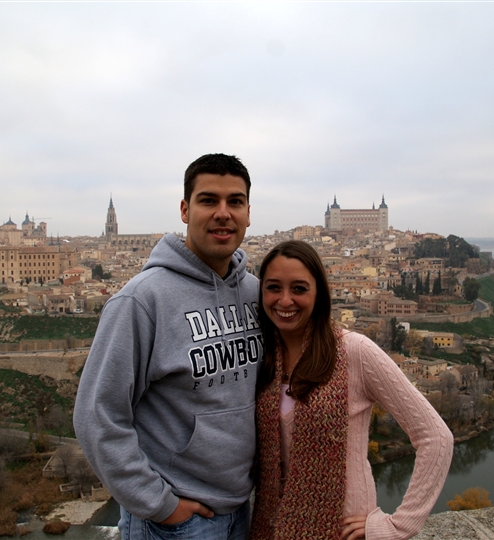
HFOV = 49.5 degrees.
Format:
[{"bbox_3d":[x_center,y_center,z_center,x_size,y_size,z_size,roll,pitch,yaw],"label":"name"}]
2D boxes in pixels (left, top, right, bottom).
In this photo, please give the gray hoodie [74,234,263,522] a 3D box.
[{"bbox_3d":[-0.090,0.240,1.350,0.600,0.690,0.370,-2,4,-35],"label":"gray hoodie"}]

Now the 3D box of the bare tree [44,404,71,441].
[{"bbox_3d":[-63.807,51.349,180.276,9.428,12.100,8.957,0,3,0],"label":"bare tree"}]

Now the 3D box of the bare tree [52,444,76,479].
[{"bbox_3d":[-55.841,58.276,162.929,7.303,10.328,6.938,0,3,0],"label":"bare tree"}]

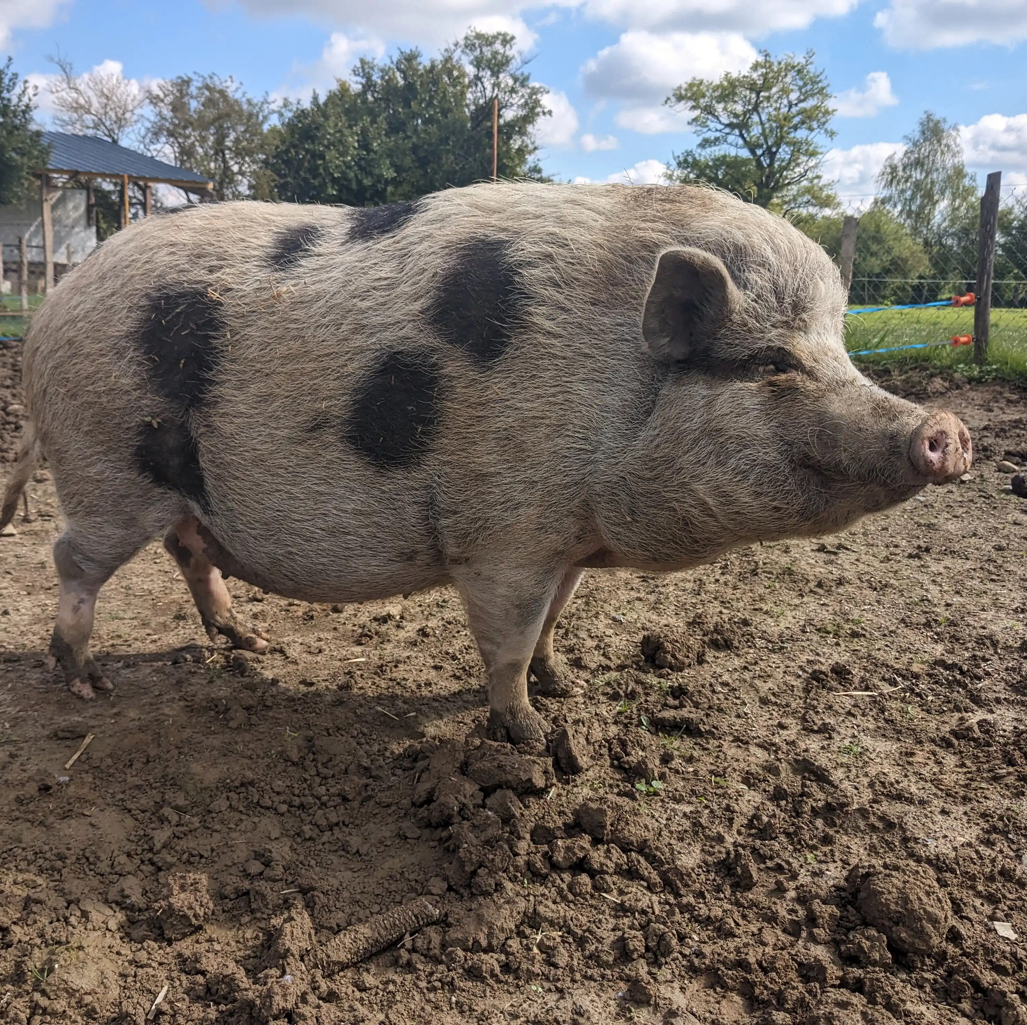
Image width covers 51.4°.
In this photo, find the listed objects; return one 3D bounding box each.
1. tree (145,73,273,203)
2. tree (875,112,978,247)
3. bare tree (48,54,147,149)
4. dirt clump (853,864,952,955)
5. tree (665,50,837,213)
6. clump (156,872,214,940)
[{"bbox_3d":[-7.825,-8.475,27.829,3.800,5.620,3.800,-3,13,-15],"label":"tree"},{"bbox_3d":[15.577,-11.485,40.478,4.100,7.070,4.000,5,13,20],"label":"tree"},{"bbox_3d":[-12.563,-10.257,32.557,3.500,7.070,3.400,-5,13,-20],"label":"bare tree"},{"bbox_3d":[0.311,0.318,0.850,0.080,0.060,0.075,0,12,0],"label":"dirt clump"},{"bbox_3d":[7.616,-10.774,34.491,5.800,7.850,5.600,3,13,12],"label":"tree"},{"bbox_3d":[-0.261,0.318,0.860,0.045,0.050,0.045,0,12,0],"label":"clump"}]

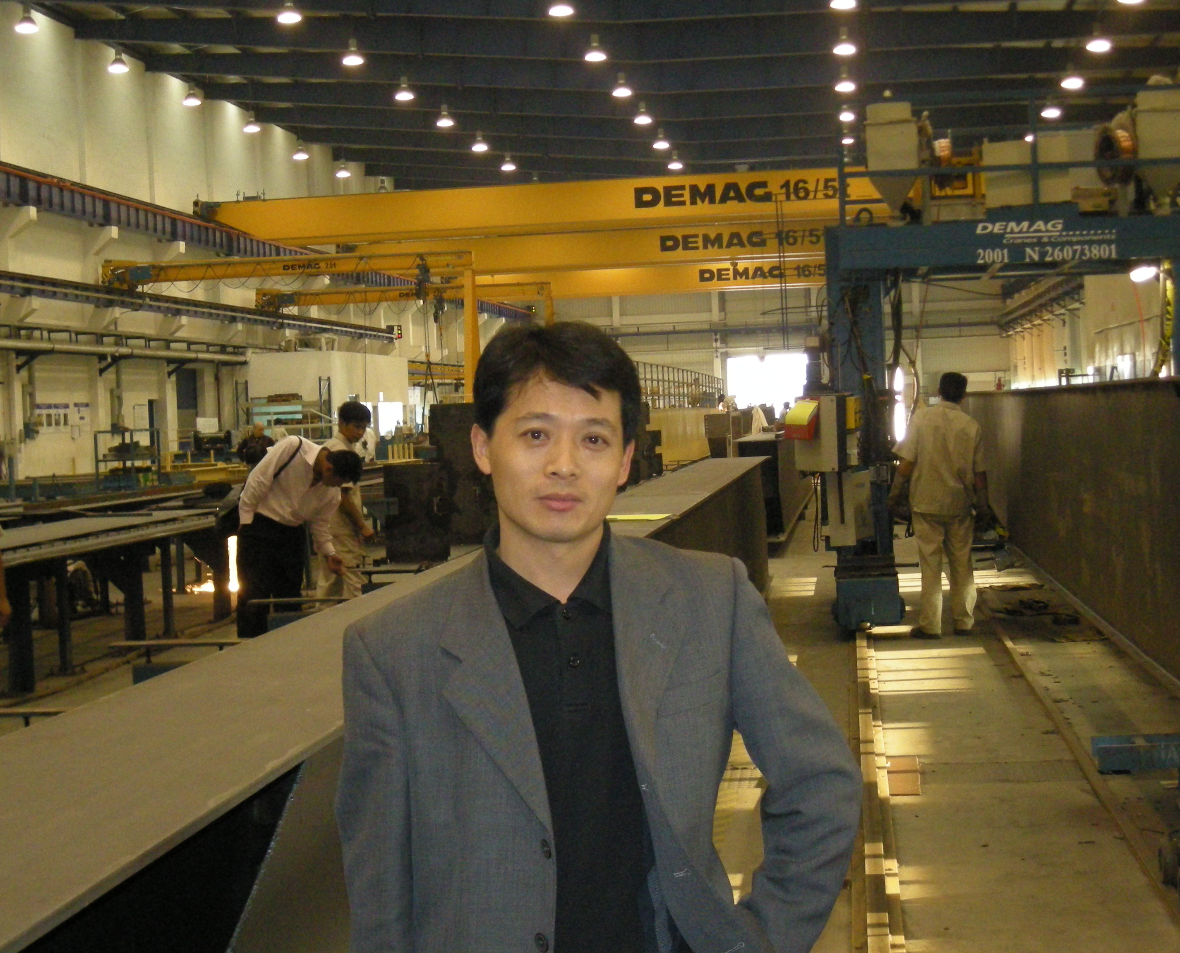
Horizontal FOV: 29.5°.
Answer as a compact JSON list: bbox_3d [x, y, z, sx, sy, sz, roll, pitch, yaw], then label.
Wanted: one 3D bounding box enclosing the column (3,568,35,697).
[{"bbox_3d":[-3.450,0.908,13.560,0.115,0.800,0.110,-2,2,7],"label":"column"}]

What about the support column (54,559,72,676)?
[{"bbox_3d":[-3.436,0.894,14.645,0.065,0.770,0.080,-2,2,7],"label":"support column"}]

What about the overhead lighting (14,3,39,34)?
[{"bbox_3d":[-12.055,-9.807,47.855,0.500,0.620,0.500,-2,2,7],"label":"overhead lighting"}]

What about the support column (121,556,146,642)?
[{"bbox_3d":[-3.201,0.879,15.768,0.115,0.720,0.110,-2,2,7],"label":"support column"}]

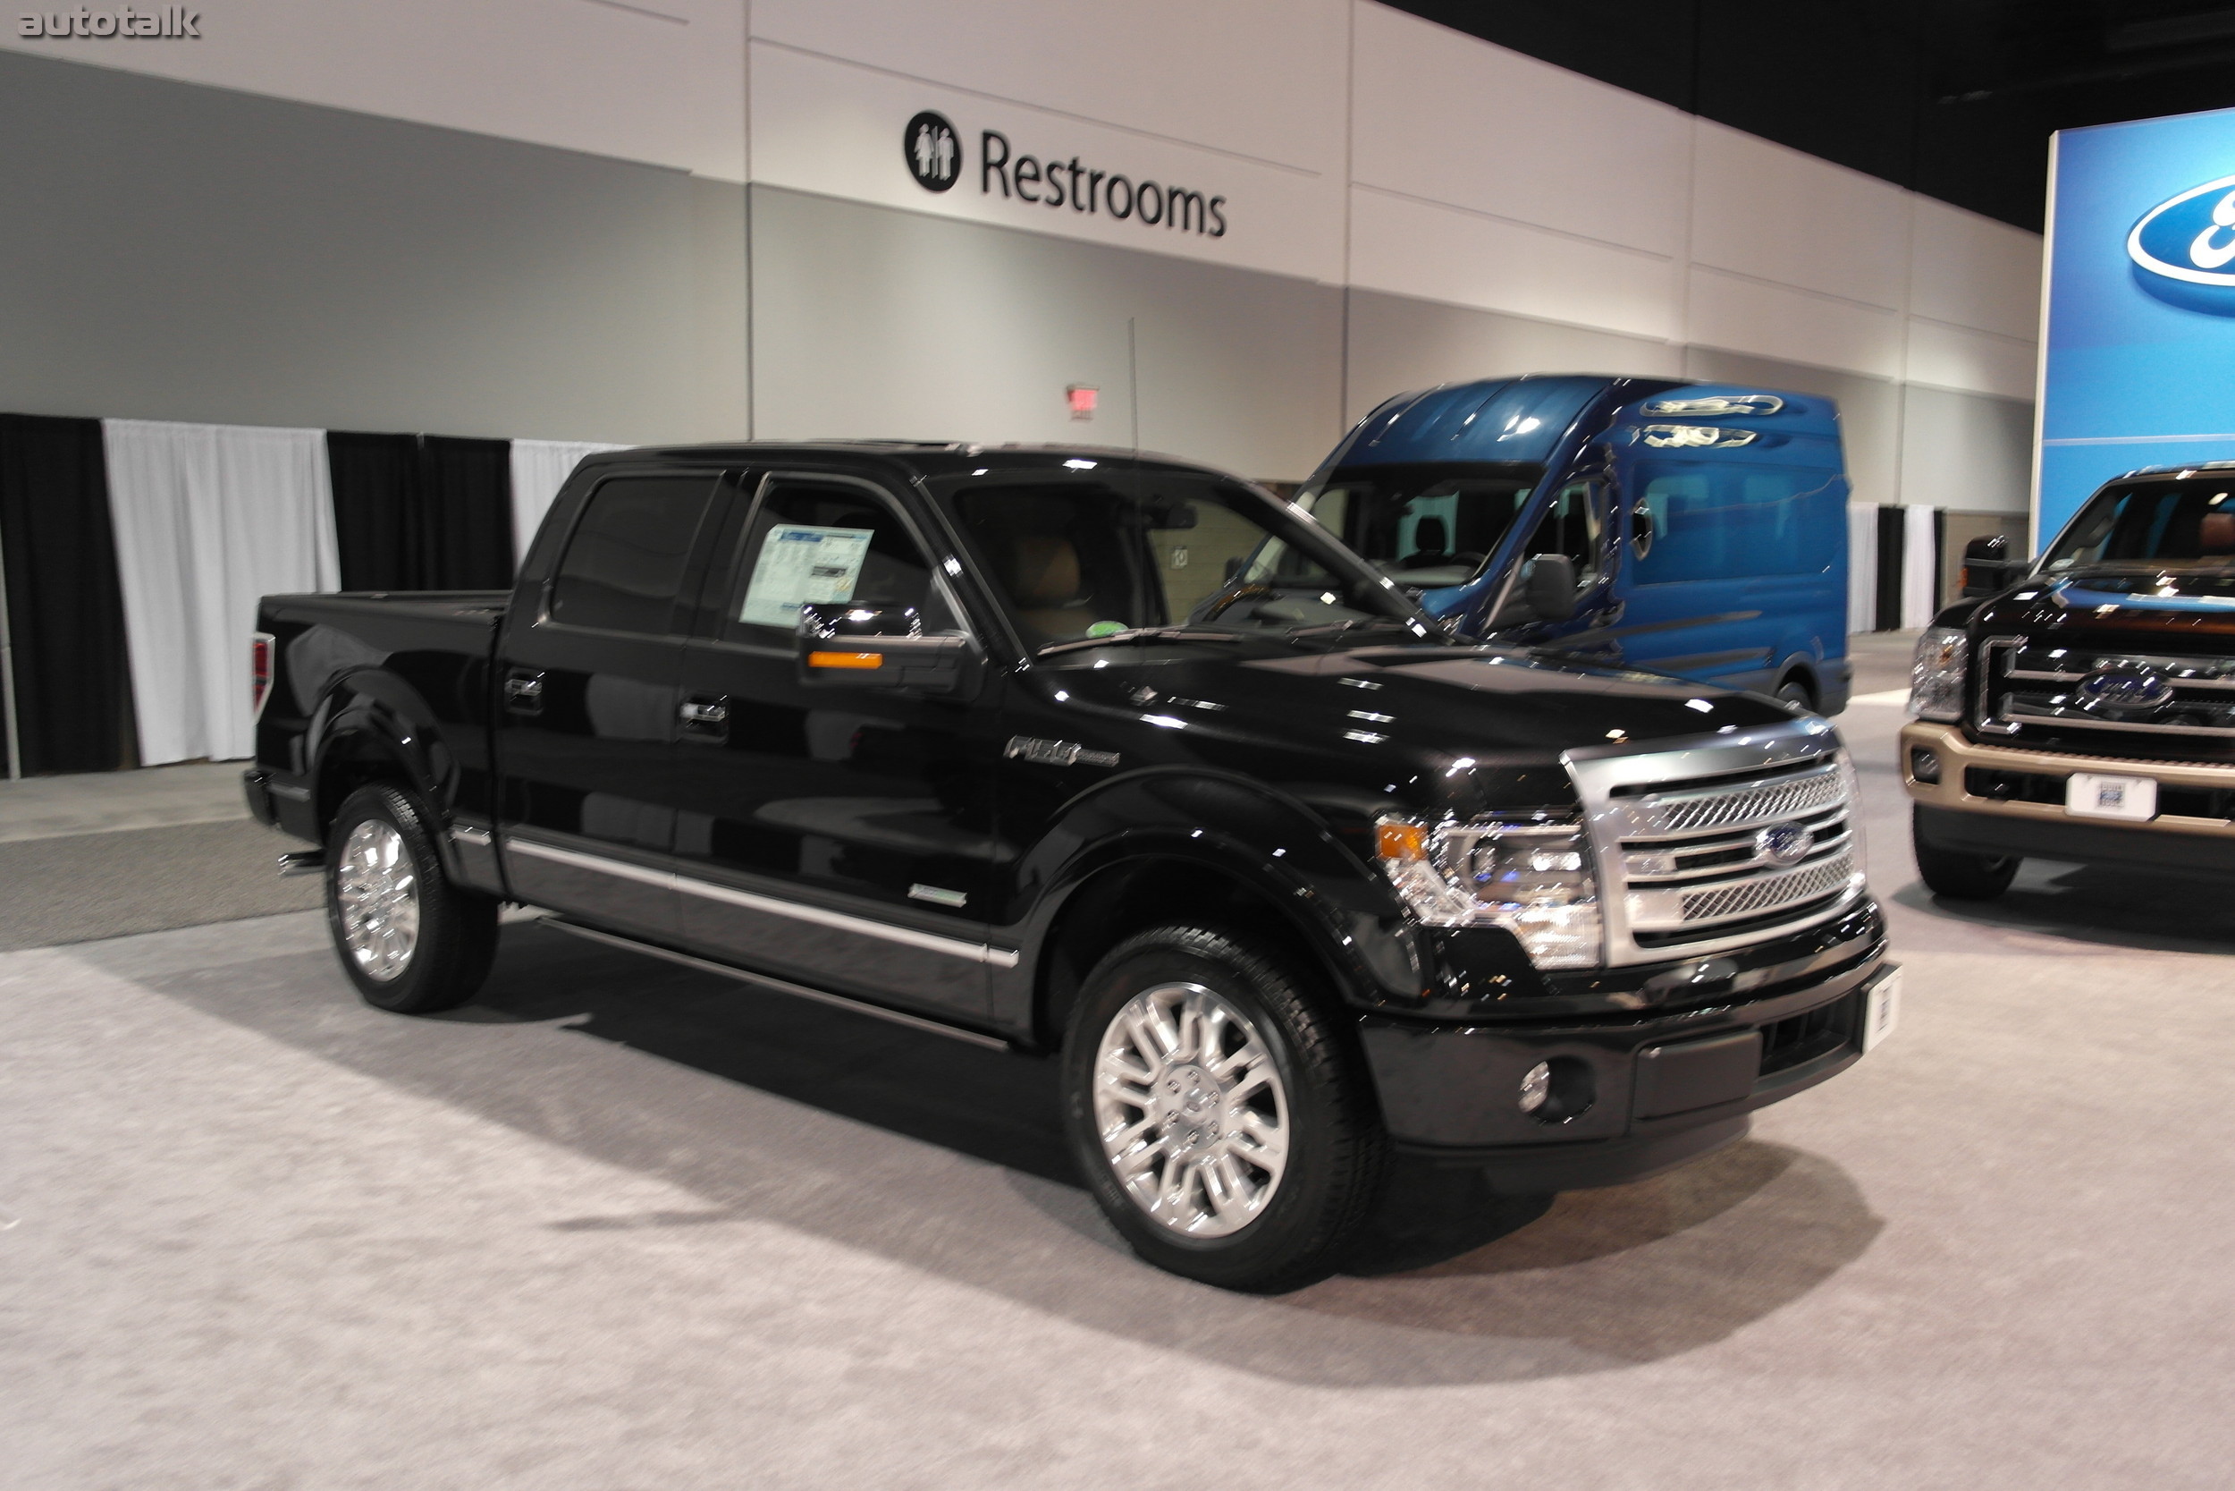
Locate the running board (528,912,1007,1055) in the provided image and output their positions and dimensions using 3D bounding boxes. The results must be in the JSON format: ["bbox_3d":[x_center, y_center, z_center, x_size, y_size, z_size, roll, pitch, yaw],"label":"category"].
[{"bbox_3d":[-1.010,0.629,5.212,2.150,0.055,0.150,7,9,42],"label":"running board"}]

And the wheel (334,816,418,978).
[{"bbox_3d":[-2.470,0.521,6.420,0.555,0.555,0.200,5,8,42],"label":"wheel"}]

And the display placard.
[{"bbox_3d":[-0.820,-0.441,4.899,0.440,0.282,0.010,9,-8,42],"label":"display placard"}]

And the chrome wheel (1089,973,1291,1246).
[{"bbox_3d":[0.205,0.773,4.030,0.555,0.555,0.200,5,8,42],"label":"chrome wheel"}]

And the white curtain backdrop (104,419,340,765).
[{"bbox_3d":[-6.484,-1.115,13.600,0.120,2.460,1.620,6,8,44],"label":"white curtain backdrop"}]

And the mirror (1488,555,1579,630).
[{"bbox_3d":[2.310,-0.850,10.311,0.330,0.420,0.240,6,8,43],"label":"mirror"}]

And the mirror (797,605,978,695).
[{"bbox_3d":[-0.531,-0.219,4.303,0.250,0.210,0.310,5,8,42],"label":"mirror"}]

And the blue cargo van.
[{"bbox_3d":[2.752,-1.056,12.367,2.120,2.750,5.900,6,8,43],"label":"blue cargo van"}]

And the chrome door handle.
[{"bbox_3d":[-1.777,-0.157,5.606,0.220,0.115,0.060,5,8,42],"label":"chrome door handle"}]

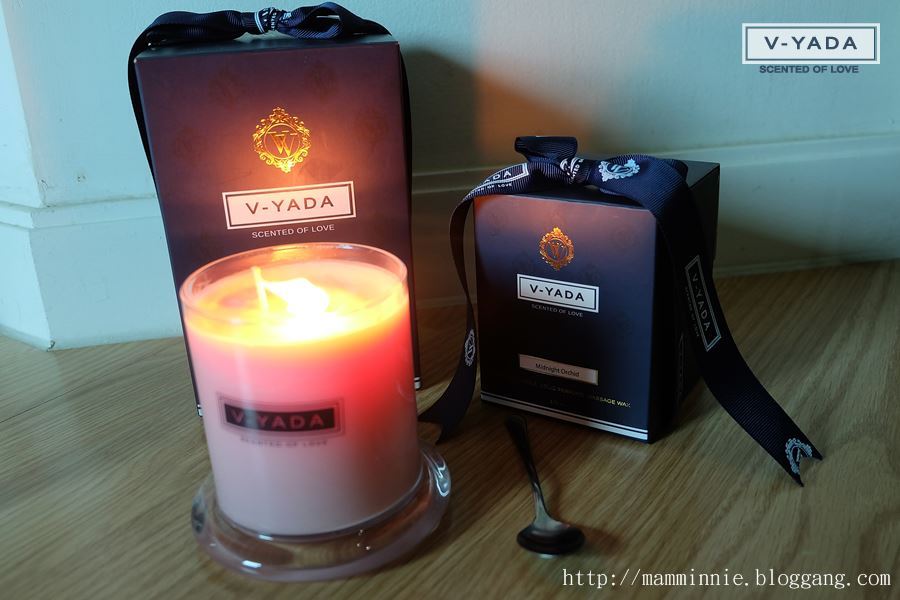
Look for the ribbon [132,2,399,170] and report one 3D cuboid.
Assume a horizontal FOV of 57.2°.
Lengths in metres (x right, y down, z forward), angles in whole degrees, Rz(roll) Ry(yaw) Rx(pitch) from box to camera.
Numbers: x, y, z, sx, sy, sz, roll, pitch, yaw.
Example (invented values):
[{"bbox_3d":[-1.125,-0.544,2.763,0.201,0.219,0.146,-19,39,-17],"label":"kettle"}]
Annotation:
[{"bbox_3d":[-0.089,-0.102,0.418,0.129,0.088,0.047,-6,22,-8],"label":"ribbon"}]

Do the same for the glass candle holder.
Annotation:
[{"bbox_3d":[-0.056,0.037,0.331,0.107,0.098,0.107,-2,22,4],"label":"glass candle holder"}]

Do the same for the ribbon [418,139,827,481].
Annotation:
[{"bbox_3d":[0.079,-0.002,0.372,0.178,0.128,0.104,8,24,25],"label":"ribbon"}]

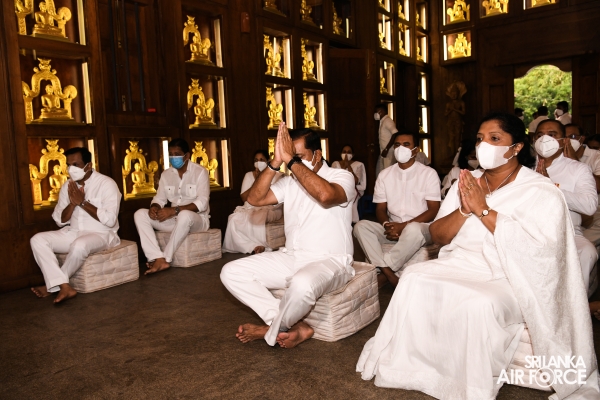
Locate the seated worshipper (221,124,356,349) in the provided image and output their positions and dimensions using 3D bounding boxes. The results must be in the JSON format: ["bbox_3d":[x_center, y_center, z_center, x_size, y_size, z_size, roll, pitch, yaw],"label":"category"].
[{"bbox_3d":[-0.050,0.146,2.720,0.660,1.070,0.660,3,8,41],"label":"seated worshipper"}]

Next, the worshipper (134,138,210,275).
[{"bbox_3d":[-1.120,0.017,4.360,0.540,1.070,0.680,1,7,33],"label":"worshipper"}]

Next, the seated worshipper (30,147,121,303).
[{"bbox_3d":[-1.679,0.146,3.756,0.552,1.075,0.636,0,6,29],"label":"seated worshipper"}]

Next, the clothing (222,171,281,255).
[{"bbox_3d":[-0.440,0.093,5.193,0.486,0.823,0.636,1,6,32],"label":"clothing"}]

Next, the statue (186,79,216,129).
[{"bbox_3d":[-1.090,-1.042,5.446,0.224,0.552,0.468,1,6,36],"label":"statue"}]

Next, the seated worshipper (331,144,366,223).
[{"bbox_3d":[0.630,-0.210,6.420,0.500,0.980,0.600,0,6,20],"label":"seated worshipper"}]

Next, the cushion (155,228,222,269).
[{"bbox_3d":[-1.061,0.432,4.745,0.496,0.281,0.458,1,6,36],"label":"cushion"}]

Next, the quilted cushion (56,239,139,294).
[{"bbox_3d":[-1.641,0.522,3.997,0.496,0.281,0.458,1,6,36],"label":"quilted cushion"}]

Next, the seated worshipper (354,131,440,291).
[{"bbox_3d":[0.730,0.030,3.600,0.640,1.070,0.680,1,7,28],"label":"seated worshipper"}]

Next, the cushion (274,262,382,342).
[{"bbox_3d":[0.104,0.550,2.830,0.496,0.276,0.458,1,6,36],"label":"cushion"}]

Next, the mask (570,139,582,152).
[{"bbox_3d":[2.270,-0.450,4.130,0.135,0.110,0.080,3,8,42],"label":"mask"}]

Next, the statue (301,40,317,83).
[{"bbox_3d":[0.099,-1.919,6.997,0.224,0.561,0.468,1,6,36],"label":"statue"}]

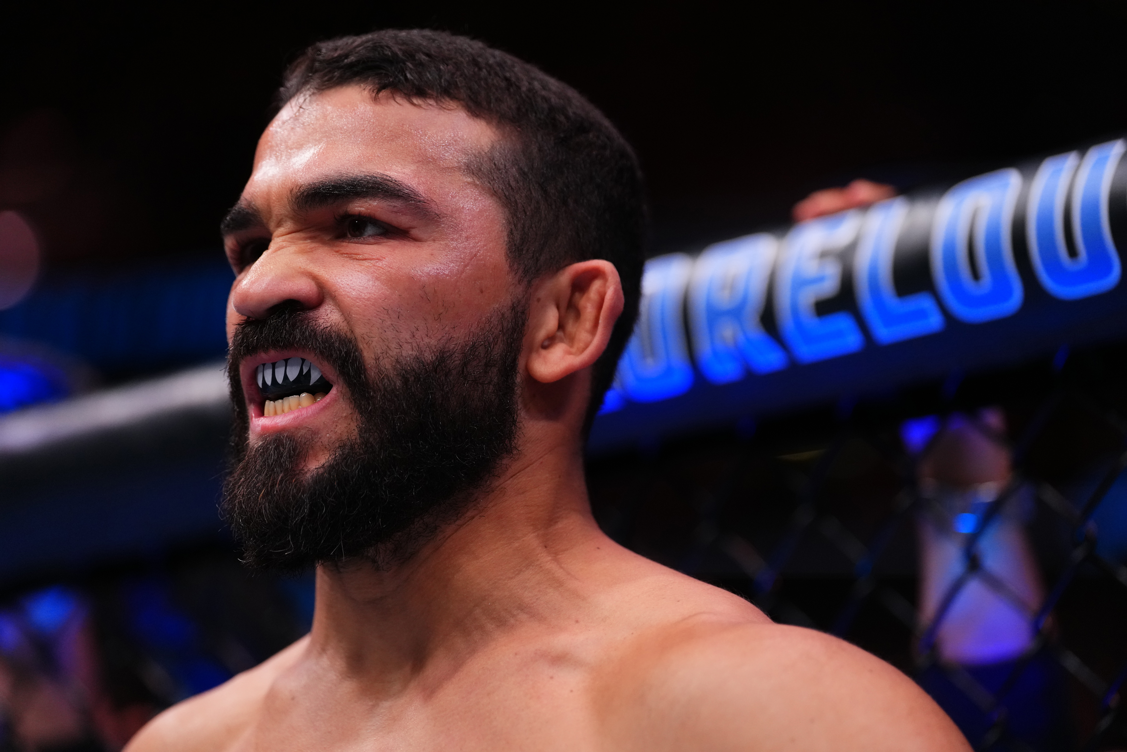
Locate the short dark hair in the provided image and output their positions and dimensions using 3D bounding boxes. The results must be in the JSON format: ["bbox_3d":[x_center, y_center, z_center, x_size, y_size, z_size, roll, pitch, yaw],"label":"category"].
[{"bbox_3d":[-0.053,-0.062,2.041,0.171,0.188,0.192,-15,-22,42],"label":"short dark hair"}]

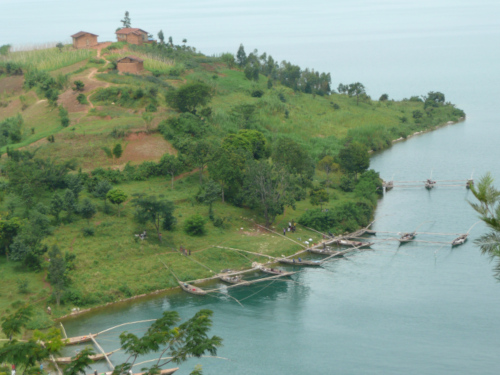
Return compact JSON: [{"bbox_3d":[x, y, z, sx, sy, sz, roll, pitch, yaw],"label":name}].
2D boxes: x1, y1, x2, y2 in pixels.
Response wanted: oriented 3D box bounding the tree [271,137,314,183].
[{"bbox_3d":[10.980,-6.560,350.000,10.400,11.800,10.000,-1,9,0],"label":"tree"}]

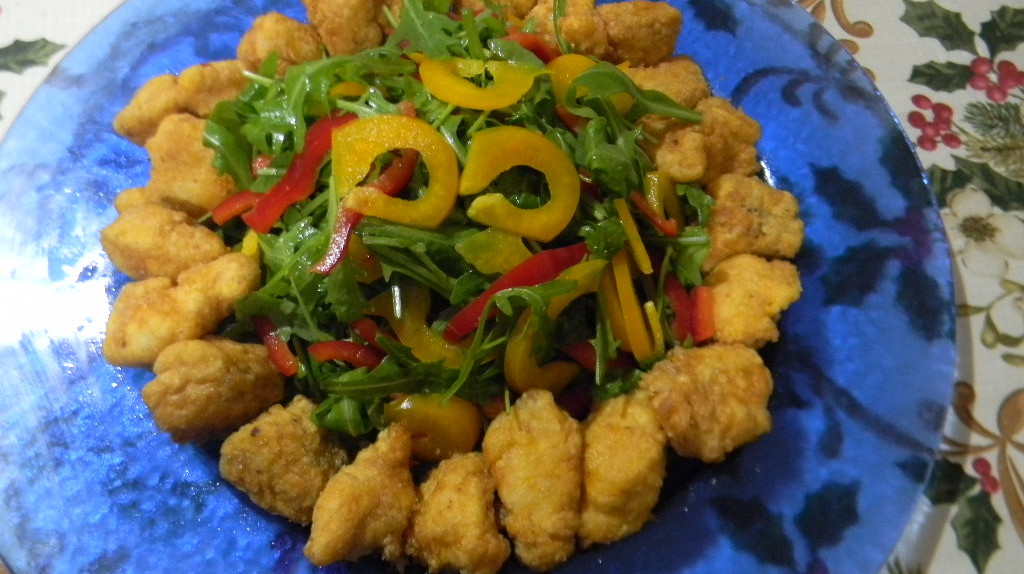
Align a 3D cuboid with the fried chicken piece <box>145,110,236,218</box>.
[{"bbox_3d":[-0.124,-0.048,0.324,0.032,0.026,0.038,7,64,3],"label":"fried chicken piece"}]

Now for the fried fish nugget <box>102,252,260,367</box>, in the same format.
[{"bbox_3d":[-0.123,0.009,0.309,0.057,0.026,0.030,-32,69,-16],"label":"fried fish nugget"}]

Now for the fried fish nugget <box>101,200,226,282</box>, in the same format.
[{"bbox_3d":[-0.133,-0.017,0.316,0.044,0.025,0.026,13,64,6],"label":"fried fish nugget"}]

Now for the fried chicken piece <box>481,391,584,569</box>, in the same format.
[{"bbox_3d":[0.007,0.062,0.270,0.032,0.029,0.057,-2,64,-1],"label":"fried chicken piece"}]

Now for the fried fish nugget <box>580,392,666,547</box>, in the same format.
[{"bbox_3d":[0.035,0.059,0.272,0.028,0.028,0.053,13,64,6],"label":"fried fish nugget"}]

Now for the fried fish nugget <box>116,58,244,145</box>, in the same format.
[{"bbox_3d":[-0.135,-0.075,0.340,0.056,0.022,0.020,-23,66,-11],"label":"fried fish nugget"}]

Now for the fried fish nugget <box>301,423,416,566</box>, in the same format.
[{"bbox_3d":[-0.047,0.071,0.273,0.030,0.025,0.048,20,65,9],"label":"fried fish nugget"}]

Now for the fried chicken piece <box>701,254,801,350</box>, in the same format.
[{"bbox_3d":[0.089,0.005,0.308,0.035,0.027,0.034,0,63,-1],"label":"fried chicken piece"}]

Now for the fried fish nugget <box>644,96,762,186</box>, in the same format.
[{"bbox_3d":[0.077,-0.058,0.330,0.043,0.028,0.031,-13,65,-7],"label":"fried fish nugget"}]

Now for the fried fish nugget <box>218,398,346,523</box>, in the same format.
[{"bbox_3d":[-0.076,0.058,0.279,0.039,0.029,0.036,37,69,16],"label":"fried fish nugget"}]

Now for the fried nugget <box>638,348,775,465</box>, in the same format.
[{"bbox_3d":[0.069,0.039,0.290,0.042,0.031,0.039,-14,64,-7],"label":"fried nugget"}]

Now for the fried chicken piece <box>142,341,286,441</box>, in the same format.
[{"bbox_3d":[-0.104,0.035,0.290,0.045,0.026,0.033,-17,65,-9],"label":"fried chicken piece"}]

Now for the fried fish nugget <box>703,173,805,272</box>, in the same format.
[{"bbox_3d":[0.091,-0.025,0.314,0.036,0.027,0.033,-4,64,-2],"label":"fried fish nugget"}]

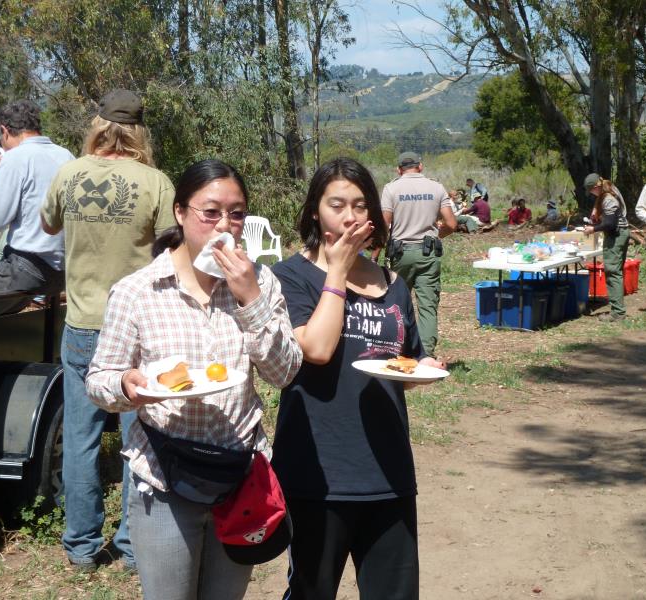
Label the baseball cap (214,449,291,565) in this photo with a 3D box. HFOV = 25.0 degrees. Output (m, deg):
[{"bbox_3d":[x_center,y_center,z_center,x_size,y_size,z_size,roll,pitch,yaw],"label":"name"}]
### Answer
[{"bbox_3d":[-0.158,0.468,3.270,0.170,0.245,0.130,-14,-14,-4],"label":"baseball cap"}]

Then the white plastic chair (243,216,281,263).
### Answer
[{"bbox_3d":[-0.941,-0.732,20.300,0.570,0.880,0.570,-4,7,-44],"label":"white plastic chair"}]

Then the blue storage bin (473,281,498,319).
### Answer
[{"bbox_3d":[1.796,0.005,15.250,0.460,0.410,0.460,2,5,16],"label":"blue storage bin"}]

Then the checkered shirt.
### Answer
[{"bbox_3d":[-0.302,0.162,3.400,0.500,0.590,0.340,0,5,-12],"label":"checkered shirt"}]

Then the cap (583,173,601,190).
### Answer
[{"bbox_3d":[2.869,-1.262,15.500,0.250,0.140,0.175,-28,16,-25],"label":"cap"}]

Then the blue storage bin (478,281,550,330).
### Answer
[{"bbox_3d":[1.935,0.067,14.950,0.630,0.420,0.430,3,6,21],"label":"blue storage bin"}]

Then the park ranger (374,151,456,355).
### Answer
[{"bbox_3d":[0.820,-0.373,12.500,0.620,1.800,0.400,1,5,6],"label":"park ranger"}]

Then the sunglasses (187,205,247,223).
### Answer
[{"bbox_3d":[-0.245,-0.201,3.380,0.133,0.040,0.130,-2,14,-27],"label":"sunglasses"}]

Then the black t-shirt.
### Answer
[{"bbox_3d":[0.062,0.185,3.520,0.380,0.610,0.270,0,5,-16],"label":"black t-shirt"}]

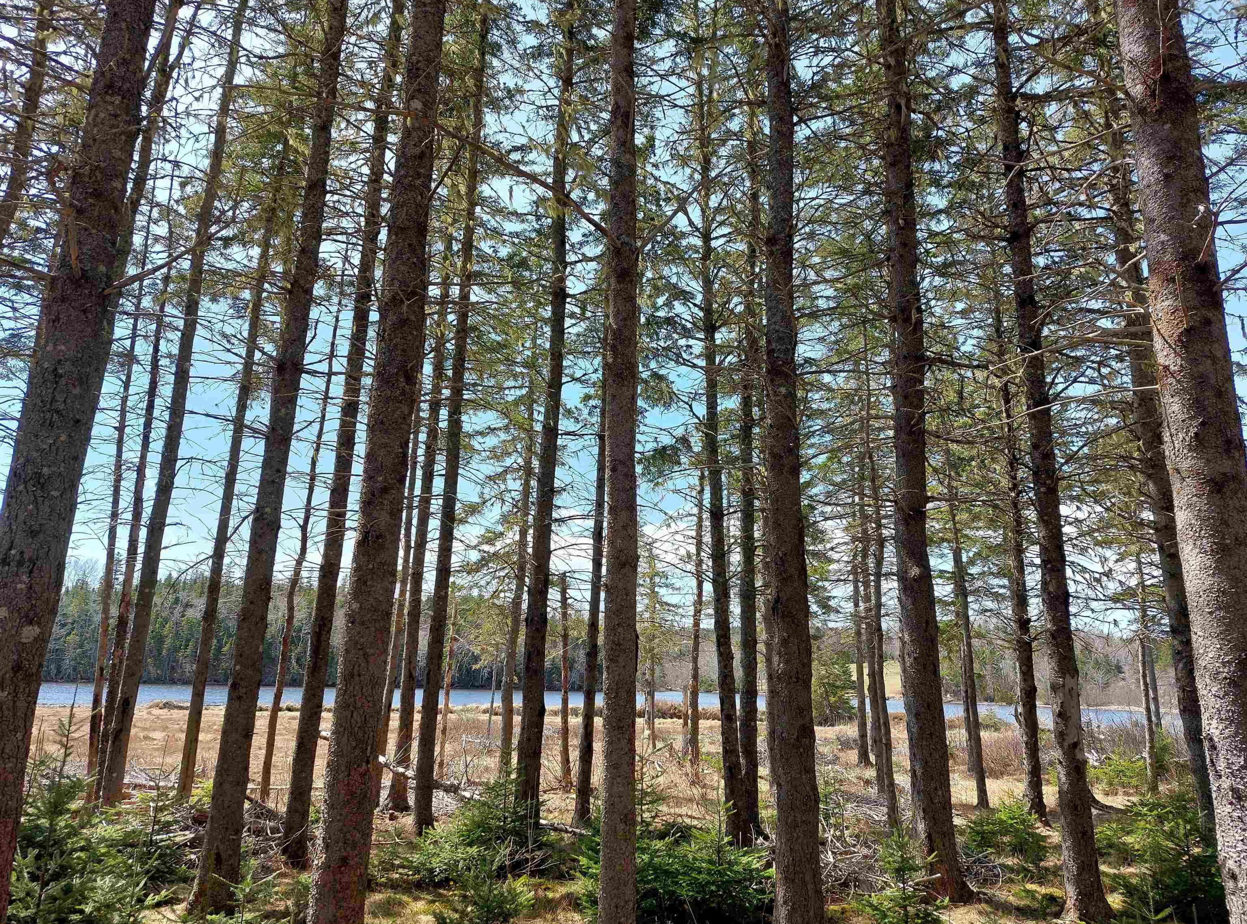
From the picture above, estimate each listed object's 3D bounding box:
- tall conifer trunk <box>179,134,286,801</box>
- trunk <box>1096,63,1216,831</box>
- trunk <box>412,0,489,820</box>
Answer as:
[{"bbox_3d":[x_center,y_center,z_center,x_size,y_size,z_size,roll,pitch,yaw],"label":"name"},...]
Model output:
[{"bbox_3d":[-5.630,-0.427,12.660,0.210,10.040,0.210,8,-16,-24],"label":"tall conifer trunk"},{"bbox_3d":[7.108,-0.807,11.696,0.260,10.730,0.260,-8,-17,31],"label":"trunk"},{"bbox_3d":[-2.086,-1.223,10.872,0.230,10.850,0.230,4,-14,-11],"label":"trunk"}]

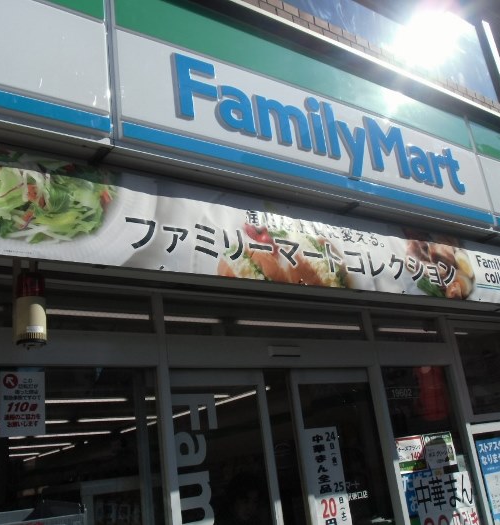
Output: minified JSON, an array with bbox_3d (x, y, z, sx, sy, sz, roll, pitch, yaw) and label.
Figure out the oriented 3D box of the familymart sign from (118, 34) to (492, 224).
[{"bbox_3d":[0.641,-0.770,4.129,3.291,0.690,0.140,7,-23,-36],"label":"familymart sign"}]

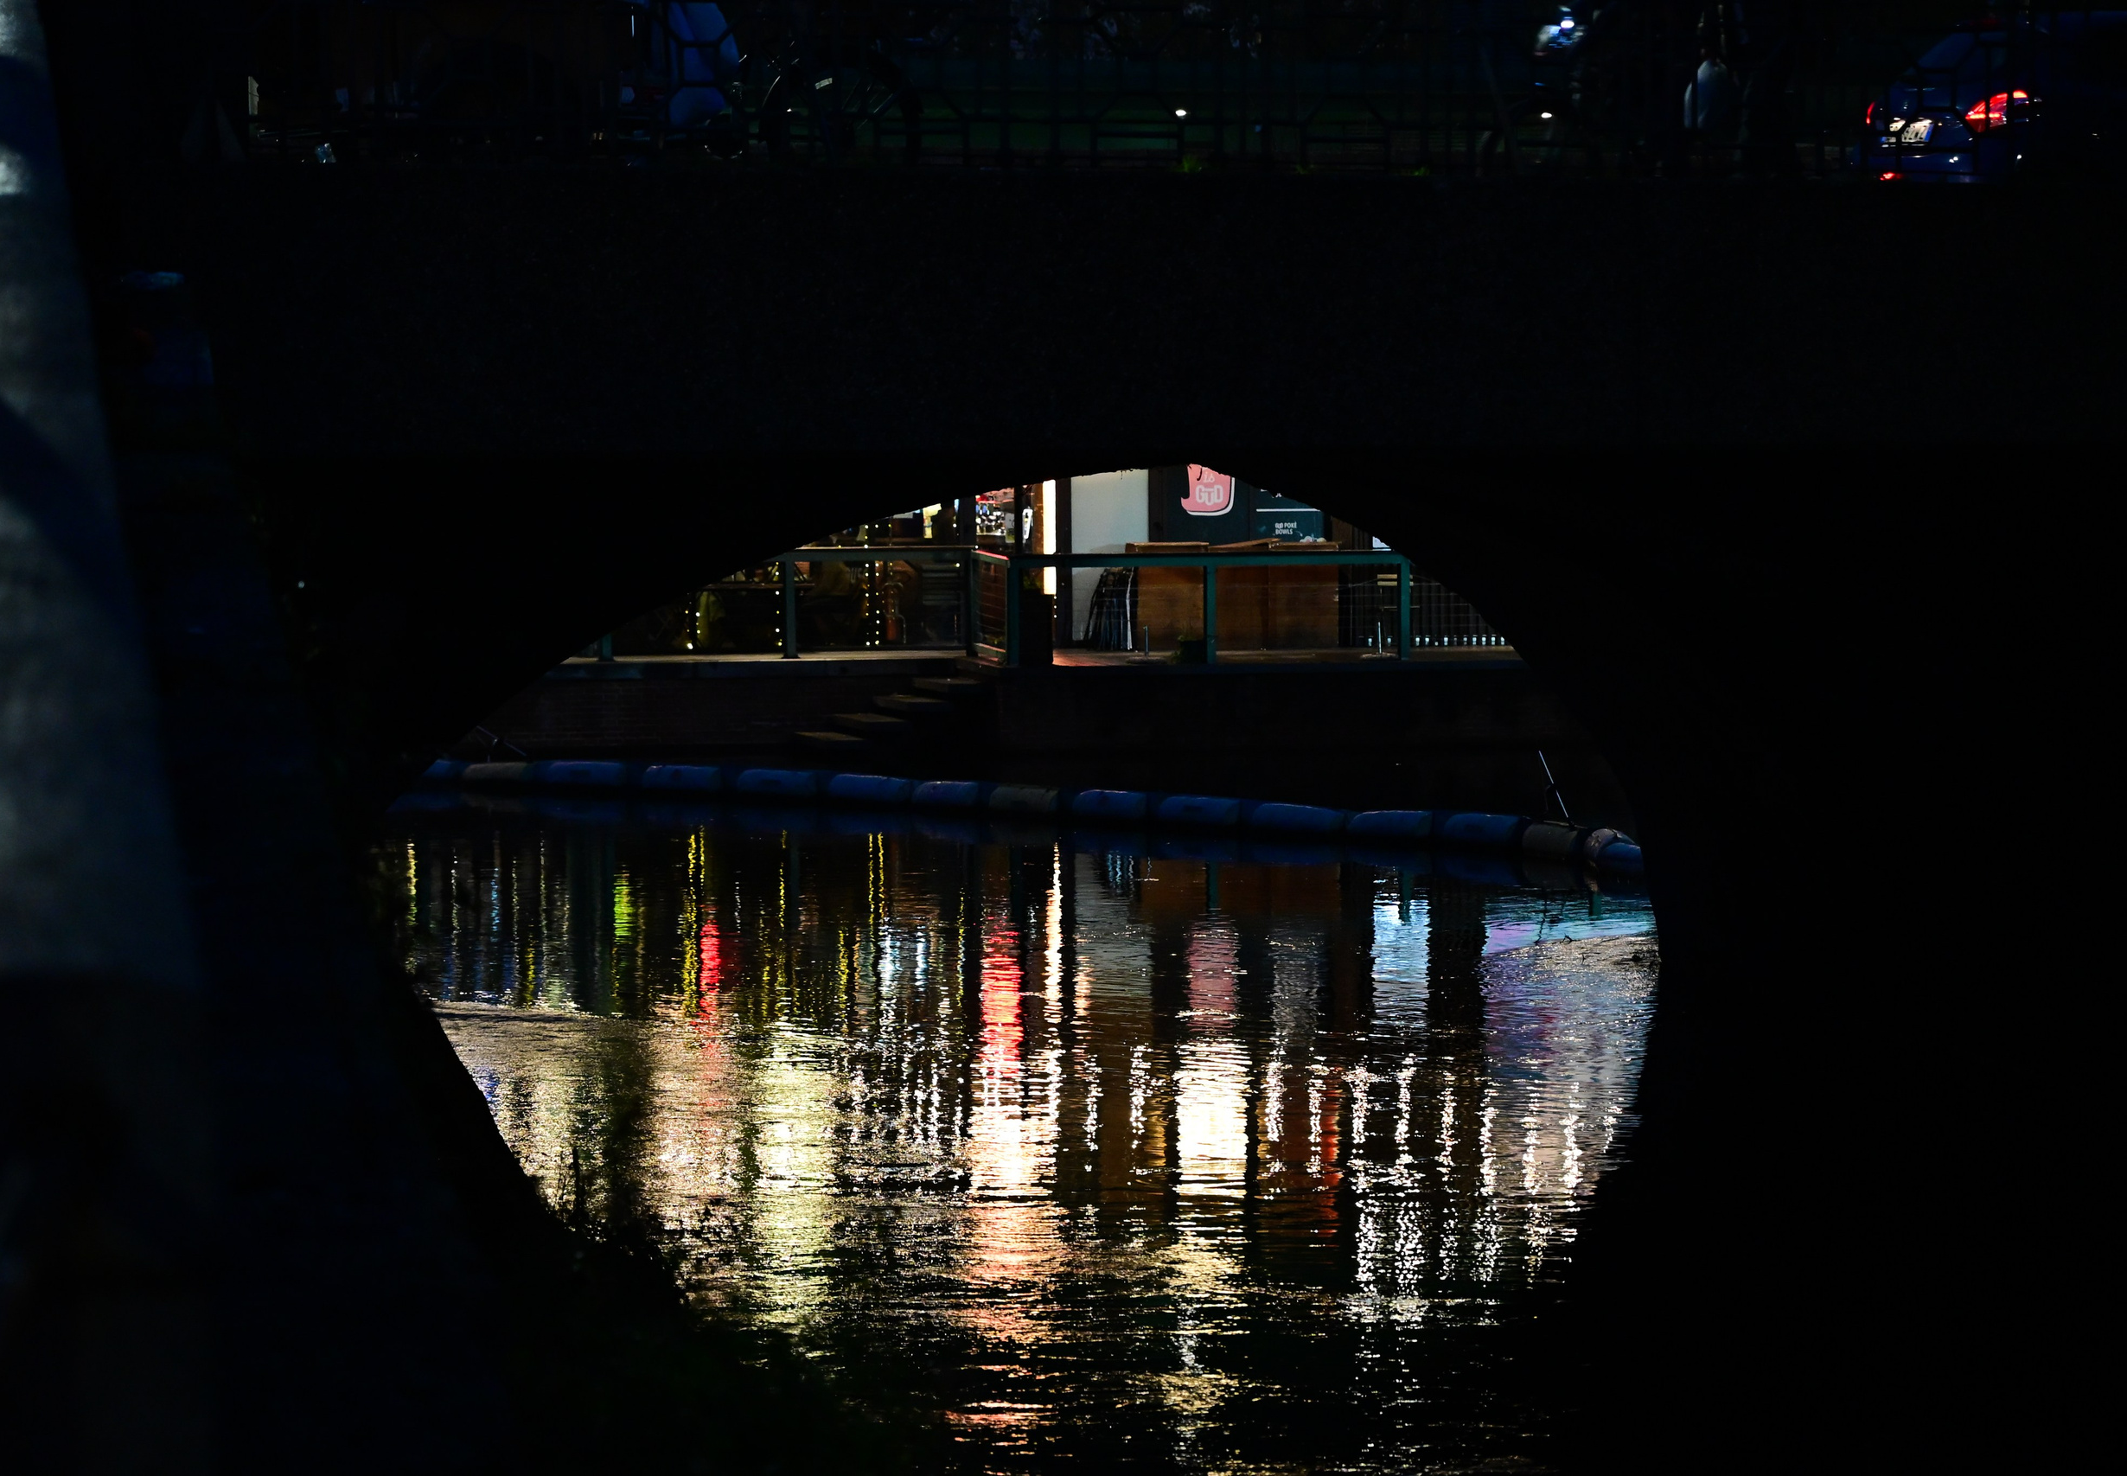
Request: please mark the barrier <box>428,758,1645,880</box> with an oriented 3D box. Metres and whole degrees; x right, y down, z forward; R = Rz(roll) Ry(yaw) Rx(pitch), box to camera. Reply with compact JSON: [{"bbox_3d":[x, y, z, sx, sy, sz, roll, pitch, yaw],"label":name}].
[{"bbox_3d":[-0.422,0.667,63.916,13.266,0.460,1.150,3,6,40],"label":"barrier"}]

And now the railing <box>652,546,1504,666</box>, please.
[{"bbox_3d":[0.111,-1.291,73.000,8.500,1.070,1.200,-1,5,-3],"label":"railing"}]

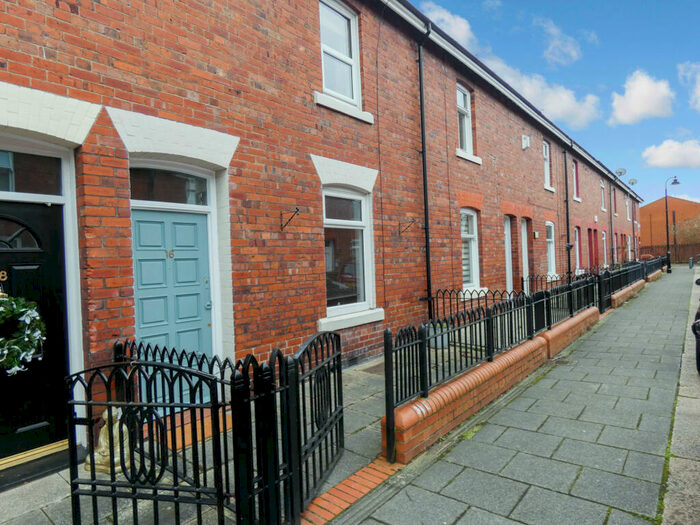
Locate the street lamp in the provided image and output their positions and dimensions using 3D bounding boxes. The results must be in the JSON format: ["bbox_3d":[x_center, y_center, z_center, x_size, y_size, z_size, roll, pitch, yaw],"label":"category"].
[{"bbox_3d":[22.018,-2.570,27.555,0.830,6.500,0.460,-2,0,41],"label":"street lamp"}]

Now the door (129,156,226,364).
[{"bbox_3d":[-1.768,0.264,4.053,0.130,2.470,0.969,-2,0,41],"label":"door"}]

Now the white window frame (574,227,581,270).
[{"bbox_3d":[9.230,-0.535,16.527,0.090,1.758,1.018,-2,0,41],"label":"white window frame"}]

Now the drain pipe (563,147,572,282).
[{"bbox_3d":[7.989,-1.531,14.838,0.140,5.365,0.090,-2,0,41],"label":"drain pipe"}]

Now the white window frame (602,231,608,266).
[{"bbox_3d":[13.222,-0.694,21.144,0.090,1.758,1.017,-2,0,41],"label":"white window frame"}]

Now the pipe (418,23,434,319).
[{"bbox_3d":[1.415,-1.362,7.116,0.260,5.550,0.090,-2,0,41],"label":"pipe"}]

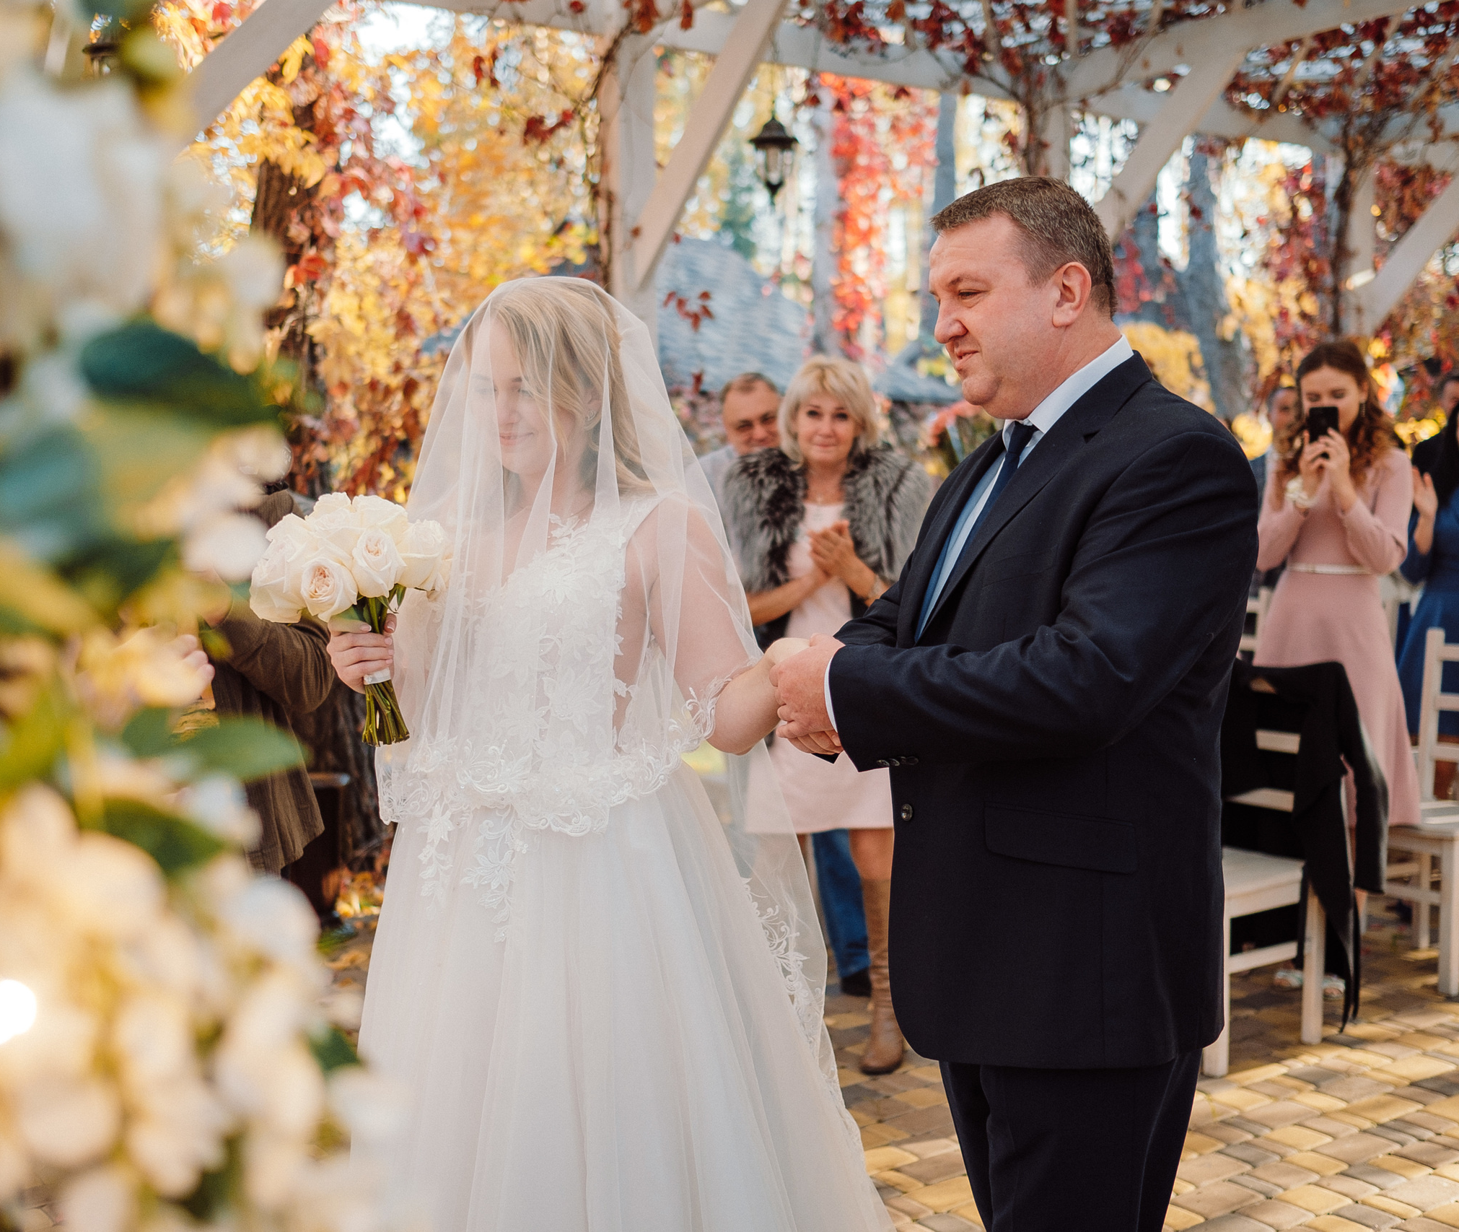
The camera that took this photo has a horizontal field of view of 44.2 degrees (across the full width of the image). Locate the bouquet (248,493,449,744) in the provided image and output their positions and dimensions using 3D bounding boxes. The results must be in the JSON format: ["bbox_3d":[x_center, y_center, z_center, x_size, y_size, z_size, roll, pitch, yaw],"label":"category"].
[{"bbox_3d":[-0.439,0.006,2.090,0.230,0.285,0.225,-5,8,30],"label":"bouquet"}]

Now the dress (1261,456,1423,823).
[{"bbox_3d":[1.655,0.066,4.922,0.485,1.069,0.396,1,4,21],"label":"dress"}]

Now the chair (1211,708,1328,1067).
[{"bbox_3d":[1.203,0.583,4.444,0.475,0.941,0.383,-4,5,-37],"label":"chair"}]

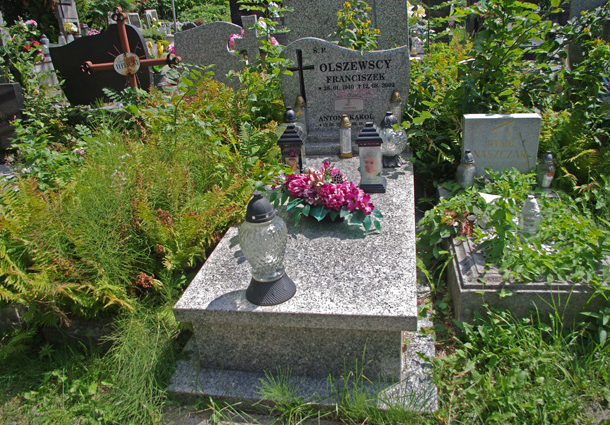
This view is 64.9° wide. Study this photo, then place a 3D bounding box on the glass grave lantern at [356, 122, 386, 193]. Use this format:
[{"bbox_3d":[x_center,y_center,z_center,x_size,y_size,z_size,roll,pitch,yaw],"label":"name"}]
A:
[{"bbox_3d":[0.346,-0.292,2.485,0.141,0.351,0.142,0,26,12],"label":"glass grave lantern"}]

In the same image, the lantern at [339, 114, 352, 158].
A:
[{"bbox_3d":[0.249,-0.469,2.925,0.070,0.255,0.070,0,26,12],"label":"lantern"}]

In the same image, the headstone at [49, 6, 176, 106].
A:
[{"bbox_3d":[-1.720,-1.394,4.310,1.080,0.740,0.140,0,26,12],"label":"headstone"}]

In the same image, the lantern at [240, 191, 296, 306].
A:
[{"bbox_3d":[-0.137,0.108,1.681,0.185,0.402,0.181,0,26,12],"label":"lantern"}]

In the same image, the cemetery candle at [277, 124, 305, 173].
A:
[{"bbox_3d":[-0.054,-0.298,2.593,0.141,0.348,0.142,0,26,12],"label":"cemetery candle"}]

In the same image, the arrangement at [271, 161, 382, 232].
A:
[{"bbox_3d":[0.110,-0.099,2.248,0.499,0.249,0.292,0,26,12],"label":"arrangement"}]

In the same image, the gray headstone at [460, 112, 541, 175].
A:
[{"bbox_3d":[1.175,-0.408,2.898,0.415,0.350,0.110,2,24,16],"label":"gray headstone"}]

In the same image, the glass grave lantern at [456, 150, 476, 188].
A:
[{"bbox_3d":[0.949,-0.252,2.823,0.108,0.230,0.108,0,26,12],"label":"glass grave lantern"}]

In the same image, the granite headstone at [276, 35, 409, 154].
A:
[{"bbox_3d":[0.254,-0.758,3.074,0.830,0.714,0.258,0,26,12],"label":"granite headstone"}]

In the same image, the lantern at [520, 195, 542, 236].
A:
[{"bbox_3d":[1.126,0.015,2.388,0.105,0.212,0.105,0,26,12],"label":"lantern"}]

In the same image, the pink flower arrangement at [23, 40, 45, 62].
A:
[{"bbox_3d":[-3.160,-1.880,5.600,0.230,0.240,0.210,0,26,12],"label":"pink flower arrangement"}]

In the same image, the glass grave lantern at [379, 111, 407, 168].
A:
[{"bbox_3d":[0.505,-0.420,2.763,0.150,0.316,0.150,0,26,12],"label":"glass grave lantern"}]

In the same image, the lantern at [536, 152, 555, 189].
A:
[{"bbox_3d":[1.363,-0.237,2.712,0.103,0.225,0.103,0,26,12],"label":"lantern"}]

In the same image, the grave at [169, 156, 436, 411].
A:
[{"bbox_3d":[0.125,0.126,2.467,0.988,0.344,1.901,0,26,12],"label":"grave"}]

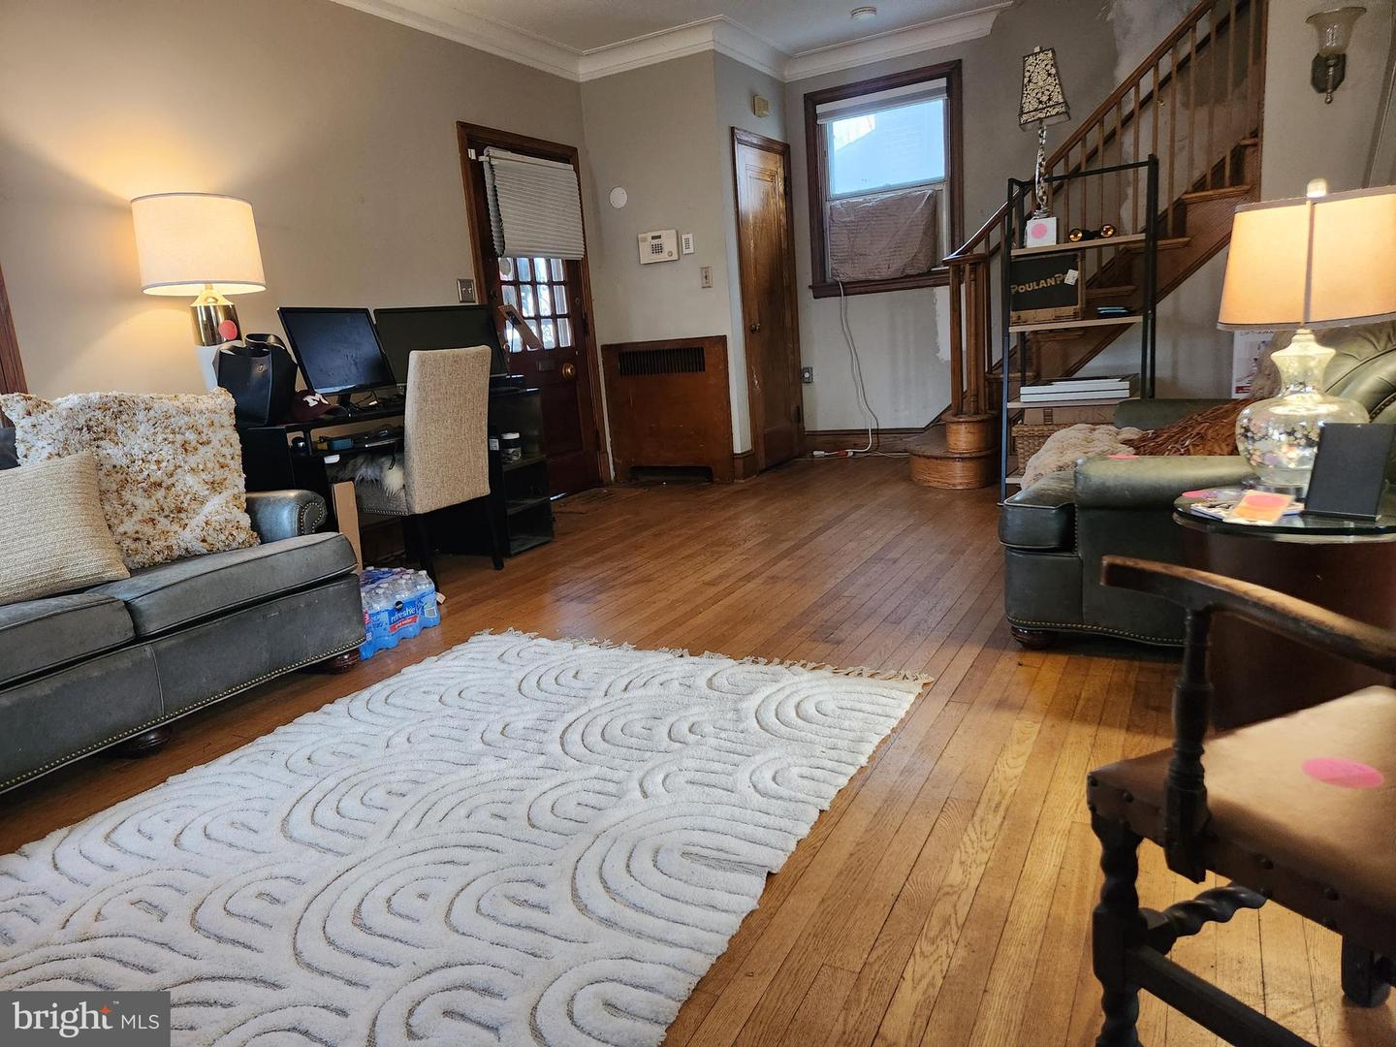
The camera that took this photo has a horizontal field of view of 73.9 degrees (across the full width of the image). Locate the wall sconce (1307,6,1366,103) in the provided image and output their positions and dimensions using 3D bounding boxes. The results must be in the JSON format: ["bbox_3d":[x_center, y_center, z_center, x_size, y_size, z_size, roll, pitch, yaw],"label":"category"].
[{"bbox_3d":[2.700,-1.985,3.941,0.240,0.375,0.270,2,13,29],"label":"wall sconce"}]

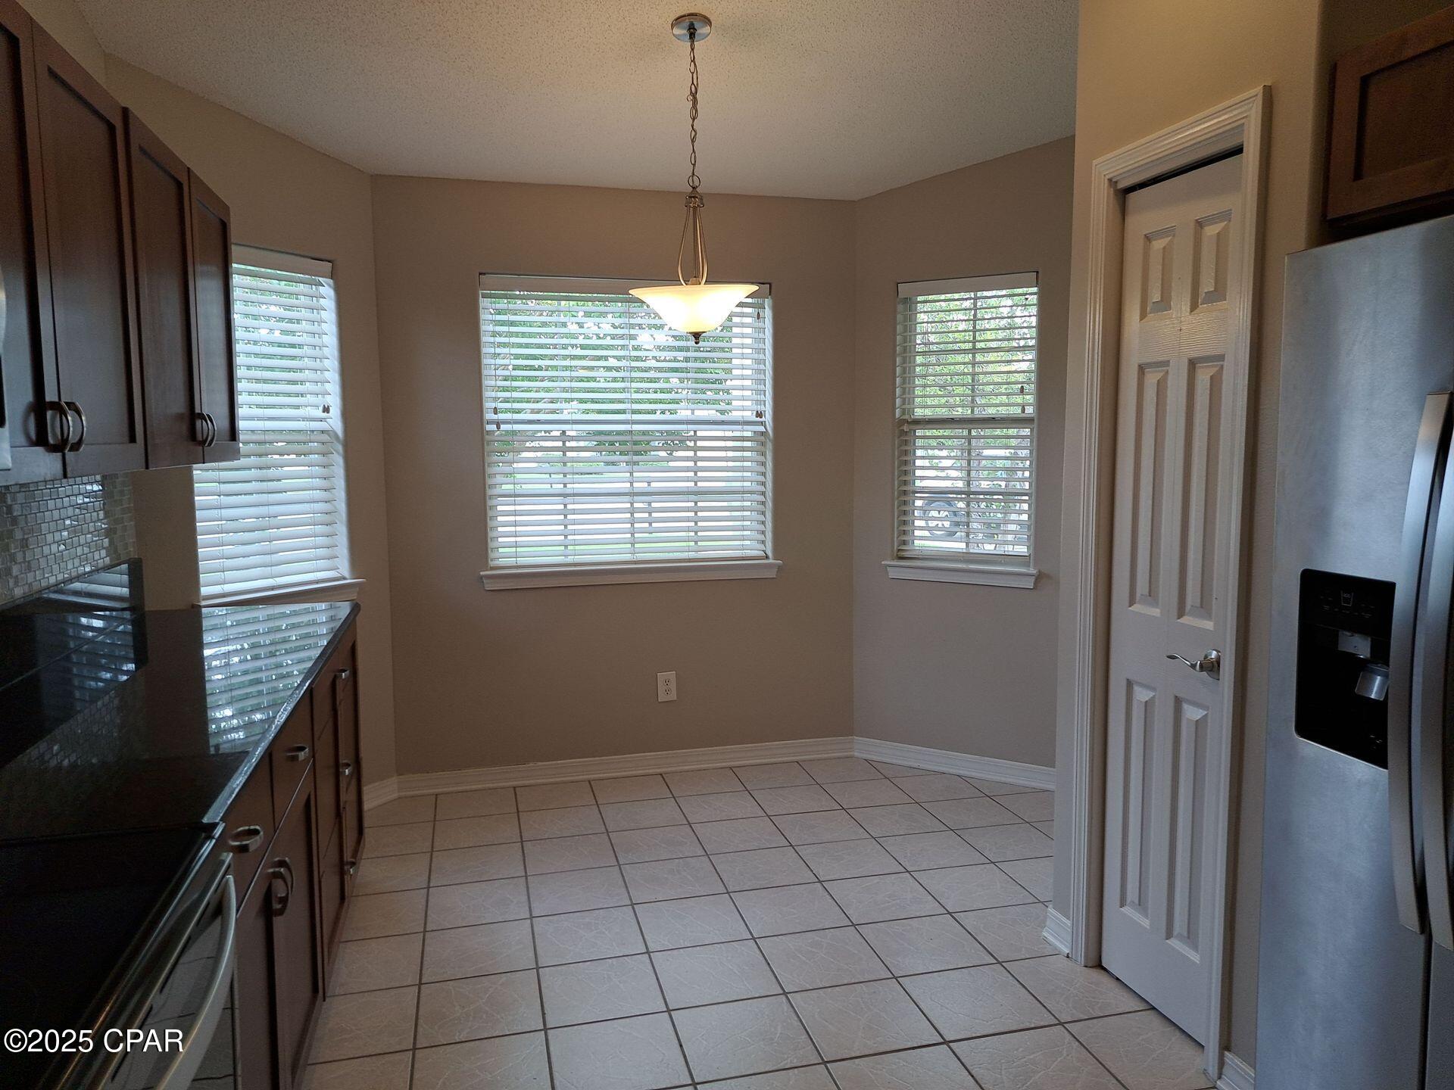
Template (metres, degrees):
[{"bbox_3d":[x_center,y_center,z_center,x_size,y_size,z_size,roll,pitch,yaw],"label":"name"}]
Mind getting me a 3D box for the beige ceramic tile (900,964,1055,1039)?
[{"bbox_3d":[0.636,1.167,2.569,0.300,0.010,0.300,-2,6,-14],"label":"beige ceramic tile"}]

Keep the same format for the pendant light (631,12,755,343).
[{"bbox_3d":[-0.079,-0.885,2.482,0.328,0.766,0.328,-2,6,-14],"label":"pendant light"}]

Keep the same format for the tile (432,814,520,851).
[{"bbox_3d":[-0.918,1.058,3.713,0.303,0.010,0.297,-2,6,-14],"label":"tile"}]

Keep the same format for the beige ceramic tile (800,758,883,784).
[{"bbox_3d":[0.498,0.986,4.387,0.304,0.010,0.278,-2,6,-14],"label":"beige ceramic tile"}]

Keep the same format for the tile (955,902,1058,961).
[{"bbox_3d":[0.861,1.127,2.936,0.303,0.010,0.297,-2,6,-14],"label":"tile"}]

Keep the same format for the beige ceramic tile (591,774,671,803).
[{"bbox_3d":[-0.396,1.009,4.151,0.302,0.010,0.299,-2,6,-14],"label":"beige ceramic tile"}]

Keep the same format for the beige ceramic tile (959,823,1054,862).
[{"bbox_3d":[1.013,1.061,3.588,0.302,0.010,0.299,-2,6,-14],"label":"beige ceramic tile"}]

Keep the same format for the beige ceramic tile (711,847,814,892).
[{"bbox_3d":[0.120,1.092,3.377,0.300,0.010,0.300,-2,6,-14],"label":"beige ceramic tile"}]

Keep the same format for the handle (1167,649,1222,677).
[{"bbox_3d":[1.069,0.270,2.290,0.066,0.067,0.150,-2,6,-14],"label":"handle"}]

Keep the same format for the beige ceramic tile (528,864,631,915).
[{"bbox_3d":[-0.475,1.108,3.213,0.303,0.010,0.297,-2,6,-14],"label":"beige ceramic tile"}]

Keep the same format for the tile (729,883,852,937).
[{"bbox_3d":[0.194,1.127,3.102,0.302,0.010,0.298,-2,6,-14],"label":"tile"}]

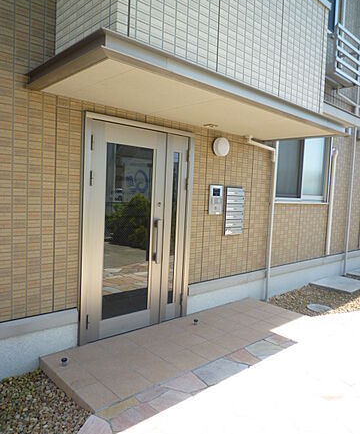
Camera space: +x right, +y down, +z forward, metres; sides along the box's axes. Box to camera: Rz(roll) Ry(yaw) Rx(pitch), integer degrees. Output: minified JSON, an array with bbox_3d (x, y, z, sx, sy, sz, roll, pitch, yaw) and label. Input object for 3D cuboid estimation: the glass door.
[{"bbox_3d":[-0.389,0.136,3.585,1.300,2.080,0.090,-1,5,-42],"label":"glass door"}]

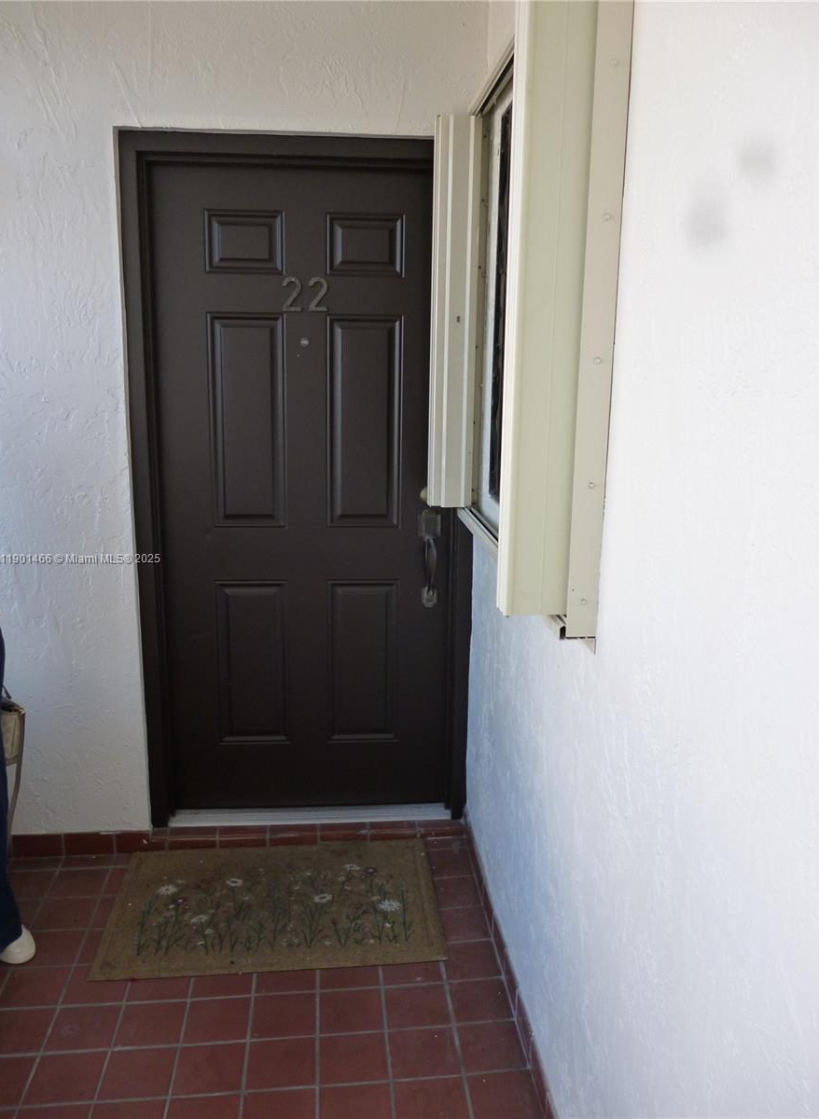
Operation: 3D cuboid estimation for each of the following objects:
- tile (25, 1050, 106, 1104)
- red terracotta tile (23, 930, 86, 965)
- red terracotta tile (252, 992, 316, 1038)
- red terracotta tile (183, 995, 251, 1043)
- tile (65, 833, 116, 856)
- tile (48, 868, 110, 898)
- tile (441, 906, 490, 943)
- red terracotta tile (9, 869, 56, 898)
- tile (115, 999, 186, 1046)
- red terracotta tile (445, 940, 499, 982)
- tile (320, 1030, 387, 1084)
[{"bbox_3d":[-0.746,1.135,1.974,0.149,0.012,0.149,-1,12,-6],"label":"tile"},{"bbox_3d":[-0.954,1.042,2.413,0.148,0.013,0.145,-1,13,-6],"label":"red terracotta tile"},{"bbox_3d":[-0.301,1.103,2.183,0.151,0.013,0.144,-1,13,-6],"label":"red terracotta tile"},{"bbox_3d":[-0.456,1.102,2.157,0.150,0.013,0.150,-1,12,-6],"label":"red terracotta tile"},{"bbox_3d":[-1.008,0.899,2.855,0.150,0.075,0.012,-1,12,-6],"label":"tile"},{"bbox_3d":[-0.993,0.978,2.718,0.150,0.013,0.150,-1,12,-6],"label":"tile"},{"bbox_3d":[0.143,1.026,2.533,0.153,0.013,0.145,-1,13,-6],"label":"tile"},{"bbox_3d":[-1.143,0.977,2.695,0.149,0.012,0.149,-1,12,-6],"label":"red terracotta tile"},{"bbox_3d":[-0.608,1.102,2.139,0.149,0.012,0.149,-1,12,-6],"label":"tile"},{"bbox_3d":[0.157,1.062,2.388,0.150,0.013,0.150,-1,12,-6],"label":"red terracotta tile"},{"bbox_3d":[-0.127,1.136,2.053,0.151,0.013,0.142,-1,13,-6],"label":"tile"}]

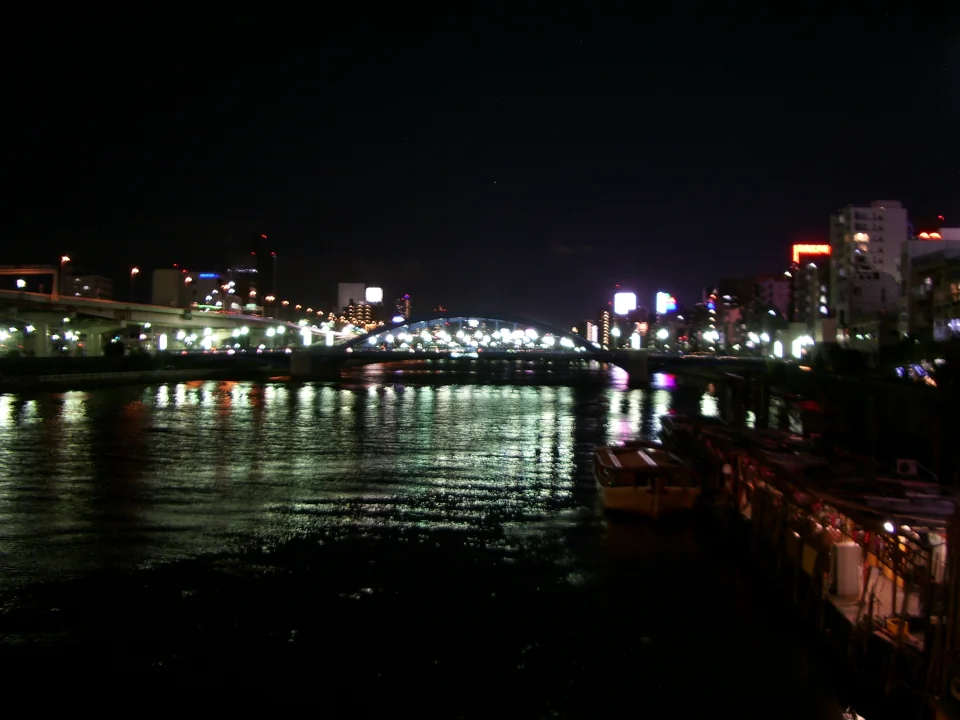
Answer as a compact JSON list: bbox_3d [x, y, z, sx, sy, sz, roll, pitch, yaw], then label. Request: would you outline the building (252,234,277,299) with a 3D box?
[{"bbox_3d":[-299.737,-98.392,1350.000,31.000,150.000,31.000,1,1,8],"label":"building"}]

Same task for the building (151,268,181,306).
[{"bbox_3d":[-200.258,-32.973,620.000,19.000,50.000,19.000,1,1,4],"label":"building"}]

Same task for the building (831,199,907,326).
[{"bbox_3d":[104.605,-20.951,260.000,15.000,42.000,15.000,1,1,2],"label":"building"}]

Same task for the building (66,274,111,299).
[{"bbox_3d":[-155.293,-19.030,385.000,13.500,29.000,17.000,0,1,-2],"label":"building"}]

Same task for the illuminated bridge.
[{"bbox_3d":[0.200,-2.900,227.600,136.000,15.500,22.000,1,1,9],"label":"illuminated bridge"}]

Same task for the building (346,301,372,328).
[{"bbox_3d":[-91.871,-26.625,740.000,20.000,34.000,16.000,1,1,8],"label":"building"}]

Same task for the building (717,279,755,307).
[{"bbox_3d":[105.708,-17.717,400.000,15.500,31.000,16.000,1,1,8],"label":"building"}]

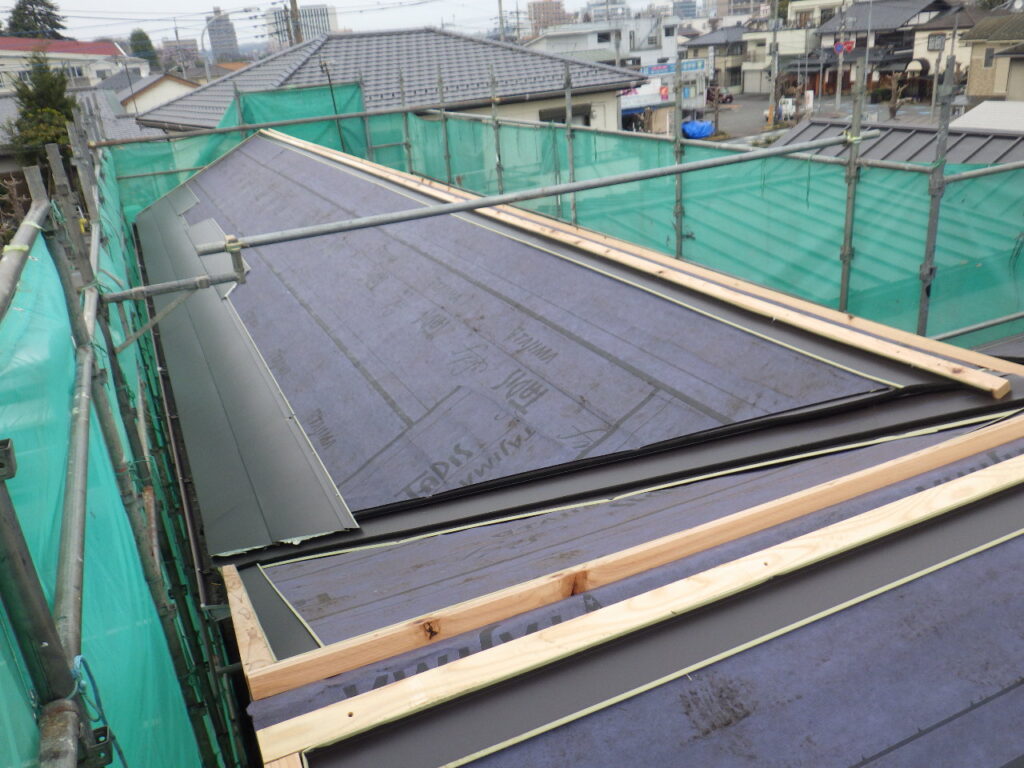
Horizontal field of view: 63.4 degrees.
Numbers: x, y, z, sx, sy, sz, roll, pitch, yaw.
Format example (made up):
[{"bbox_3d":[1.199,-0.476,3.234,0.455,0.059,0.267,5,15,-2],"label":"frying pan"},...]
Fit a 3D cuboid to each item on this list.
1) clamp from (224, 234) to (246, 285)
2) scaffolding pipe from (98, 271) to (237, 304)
[{"bbox_3d":[-1.208,-0.544,3.620,0.060,0.210,0.080,-14,24,-21],"label":"clamp"},{"bbox_3d":[-1.442,-0.408,3.511,0.545,0.052,0.050,-13,24,-21],"label":"scaffolding pipe"}]

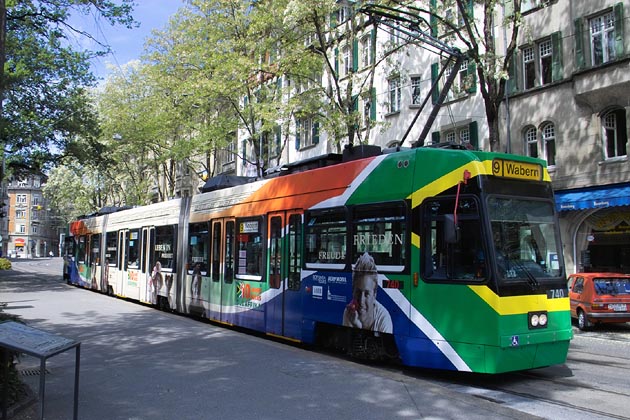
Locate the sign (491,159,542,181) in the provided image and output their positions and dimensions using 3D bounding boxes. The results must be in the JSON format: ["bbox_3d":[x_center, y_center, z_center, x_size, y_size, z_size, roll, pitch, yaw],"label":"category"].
[{"bbox_3d":[2.800,-0.544,8.254,1.020,0.250,0.100,3,-5,-32],"label":"sign"}]

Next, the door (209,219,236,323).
[{"bbox_3d":[-2.159,1.407,14.036,0.100,2.420,1.390,3,-5,-32],"label":"door"}]

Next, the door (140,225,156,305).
[{"bbox_3d":[-5.352,1.746,19.091,0.100,2.420,1.360,3,-5,-32],"label":"door"}]

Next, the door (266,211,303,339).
[{"bbox_3d":[-0.573,1.238,11.525,0.100,2.420,1.390,3,-5,-32],"label":"door"}]

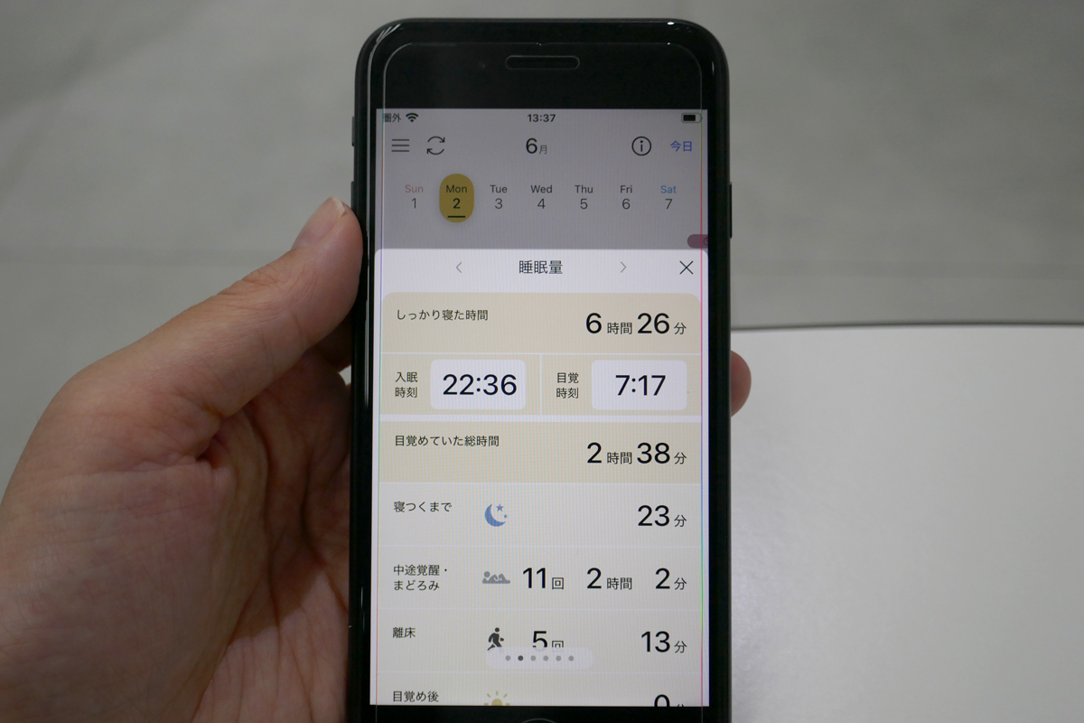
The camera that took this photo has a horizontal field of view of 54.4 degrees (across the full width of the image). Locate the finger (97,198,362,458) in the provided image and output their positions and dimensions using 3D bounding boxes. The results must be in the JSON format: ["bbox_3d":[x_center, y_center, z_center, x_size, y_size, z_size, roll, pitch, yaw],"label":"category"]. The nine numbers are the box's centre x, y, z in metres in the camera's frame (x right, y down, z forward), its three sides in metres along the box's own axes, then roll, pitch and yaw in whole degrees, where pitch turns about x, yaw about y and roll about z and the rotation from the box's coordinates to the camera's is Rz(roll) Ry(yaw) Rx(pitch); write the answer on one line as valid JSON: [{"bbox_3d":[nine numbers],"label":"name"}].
[{"bbox_3d":[-0.054,-0.004,0.189,0.060,0.023,0.022,-39,18,2],"label":"finger"}]

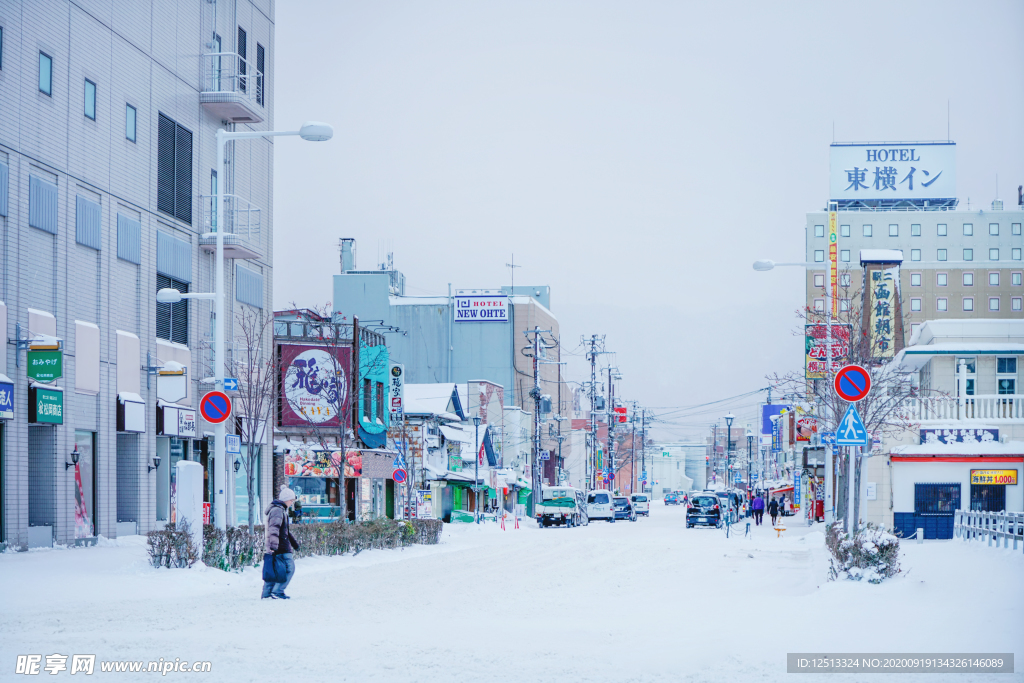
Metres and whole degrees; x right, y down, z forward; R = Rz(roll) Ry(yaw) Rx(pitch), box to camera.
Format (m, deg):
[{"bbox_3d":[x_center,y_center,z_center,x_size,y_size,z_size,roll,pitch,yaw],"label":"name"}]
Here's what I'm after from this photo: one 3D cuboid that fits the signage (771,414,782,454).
[{"bbox_3d":[17.268,6.071,130.000,0.600,2.550,0.250,-1,-4,7],"label":"signage"}]

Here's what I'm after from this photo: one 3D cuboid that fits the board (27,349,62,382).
[{"bbox_3d":[-11.496,0.615,49.000,0.870,0.830,0.120,0,-4,7],"label":"board"}]

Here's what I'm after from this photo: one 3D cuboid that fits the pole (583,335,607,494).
[{"bbox_3d":[6.164,6.128,149.489,1.800,13.200,0.700,0,-4,7],"label":"pole"}]

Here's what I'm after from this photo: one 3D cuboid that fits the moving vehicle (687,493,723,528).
[{"bbox_3d":[9.503,8.367,98.300,1.670,1.600,3.700,0,-4,7],"label":"moving vehicle"}]

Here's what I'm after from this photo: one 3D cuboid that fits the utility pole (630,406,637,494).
[{"bbox_3d":[11.937,11.156,194.605,0.600,10.200,0.500,0,-4,7],"label":"utility pole"}]

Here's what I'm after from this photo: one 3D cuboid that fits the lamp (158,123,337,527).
[{"bbox_3d":[-5.219,0.059,39.000,3.450,8.850,0.450,-1,-4,7],"label":"lamp"}]

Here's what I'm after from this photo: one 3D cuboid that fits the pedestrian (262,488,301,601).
[{"bbox_3d":[-3.519,3.076,30.400,0.500,1.690,0.500,-1,-5,13],"label":"pedestrian"}]

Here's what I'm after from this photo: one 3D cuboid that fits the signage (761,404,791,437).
[{"bbox_3d":[21.610,6.467,163.000,2.500,2.650,0.300,0,-4,7],"label":"signage"}]

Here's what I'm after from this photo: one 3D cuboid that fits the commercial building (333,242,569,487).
[{"bbox_3d":[-3.395,4.367,141.030,11.400,16.200,34.000,-1,-4,7],"label":"commercial building"}]

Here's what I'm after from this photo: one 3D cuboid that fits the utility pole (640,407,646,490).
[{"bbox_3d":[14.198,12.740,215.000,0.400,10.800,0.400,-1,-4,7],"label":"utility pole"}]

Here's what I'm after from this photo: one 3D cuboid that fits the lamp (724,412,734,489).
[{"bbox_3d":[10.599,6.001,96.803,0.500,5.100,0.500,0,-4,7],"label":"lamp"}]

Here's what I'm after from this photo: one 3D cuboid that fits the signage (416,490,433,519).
[{"bbox_3d":[-4.218,7.882,96.000,0.720,1.420,0.100,0,-4,-4],"label":"signage"}]

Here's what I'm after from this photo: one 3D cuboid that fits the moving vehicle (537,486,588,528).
[{"bbox_3d":[2.383,7.968,95.300,1.770,1.970,4.800,0,-4,7],"label":"moving vehicle"}]

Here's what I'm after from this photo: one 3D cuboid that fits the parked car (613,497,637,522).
[{"bbox_3d":[7.340,11.223,133.690,1.700,1.650,4.300,-1,-4,7],"label":"parked car"}]

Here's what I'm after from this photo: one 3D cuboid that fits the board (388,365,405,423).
[{"bbox_3d":[-4.802,2.147,83.000,0.620,2.450,0.250,-1,-4,7],"label":"board"}]

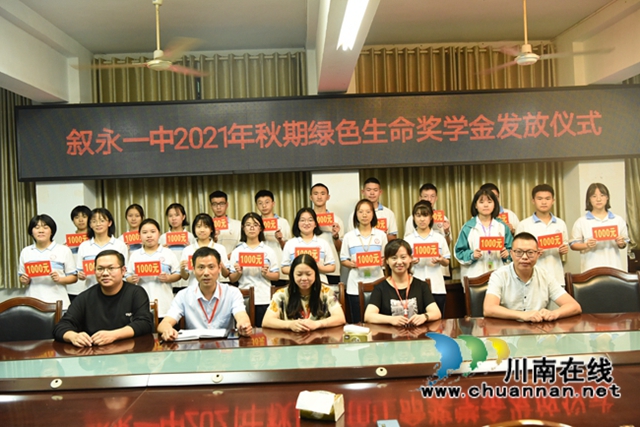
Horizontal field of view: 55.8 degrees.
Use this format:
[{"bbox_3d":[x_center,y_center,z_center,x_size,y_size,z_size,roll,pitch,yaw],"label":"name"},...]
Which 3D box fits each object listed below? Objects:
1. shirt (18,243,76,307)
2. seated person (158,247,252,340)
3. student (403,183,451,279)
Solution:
[{"bbox_3d":[-2.254,0.521,5.000,0.470,0.570,0.290,-2,1,-6],"label":"shirt"},{"bbox_3d":[-0.750,0.874,4.071,0.610,1.294,0.770,-2,1,-5],"label":"seated person"},{"bbox_3d":[1.016,0.562,5.751,0.460,1.714,0.360,-2,1,3],"label":"student"}]

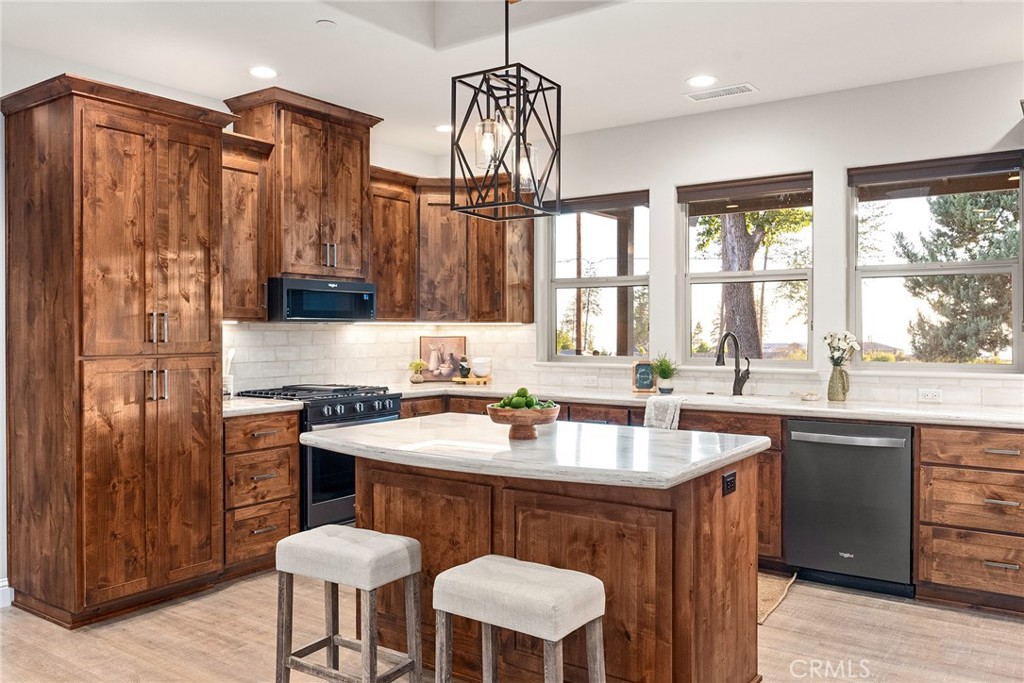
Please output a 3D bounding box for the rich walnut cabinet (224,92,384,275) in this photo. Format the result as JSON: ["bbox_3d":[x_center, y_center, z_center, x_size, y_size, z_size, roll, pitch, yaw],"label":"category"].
[{"bbox_3d":[-1.299,-0.935,5.086,0.437,1.075,0.864,1,1,35],"label":"rich walnut cabinet"}]

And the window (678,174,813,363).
[{"bbox_3d":[1.494,-0.435,5.103,0.872,1.167,0.110,1,1,35],"label":"window"}]

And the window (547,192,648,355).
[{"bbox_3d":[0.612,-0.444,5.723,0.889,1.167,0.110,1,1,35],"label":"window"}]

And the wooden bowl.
[{"bbox_3d":[0.044,0.312,3.077,0.284,0.125,0.284,0,1,0],"label":"wooden bowl"}]

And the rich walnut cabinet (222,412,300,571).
[{"bbox_3d":[-1.603,0.818,4.517,0.643,0.854,0.497,1,1,35],"label":"rich walnut cabinet"}]

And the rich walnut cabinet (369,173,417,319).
[{"bbox_3d":[-0.956,-0.659,5.635,0.372,1.030,0.523,1,1,35],"label":"rich walnut cabinet"}]

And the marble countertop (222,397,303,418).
[{"bbox_3d":[-1.598,0.372,4.526,0.644,0.038,0.498,1,1,35],"label":"marble countertop"}]

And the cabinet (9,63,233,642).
[{"bbox_3d":[-1.950,0.058,4.000,0.667,2.435,0.865,1,1,35],"label":"cabinet"}]

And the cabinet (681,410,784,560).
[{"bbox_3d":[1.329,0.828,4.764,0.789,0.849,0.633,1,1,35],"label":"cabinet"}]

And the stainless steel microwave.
[{"bbox_3d":[-1.300,-0.249,5.087,0.458,0.255,0.758,1,1,35],"label":"stainless steel microwave"}]

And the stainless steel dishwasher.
[{"bbox_3d":[1.883,0.850,4.331,0.611,0.864,0.623,1,1,35],"label":"stainless steel dishwasher"}]

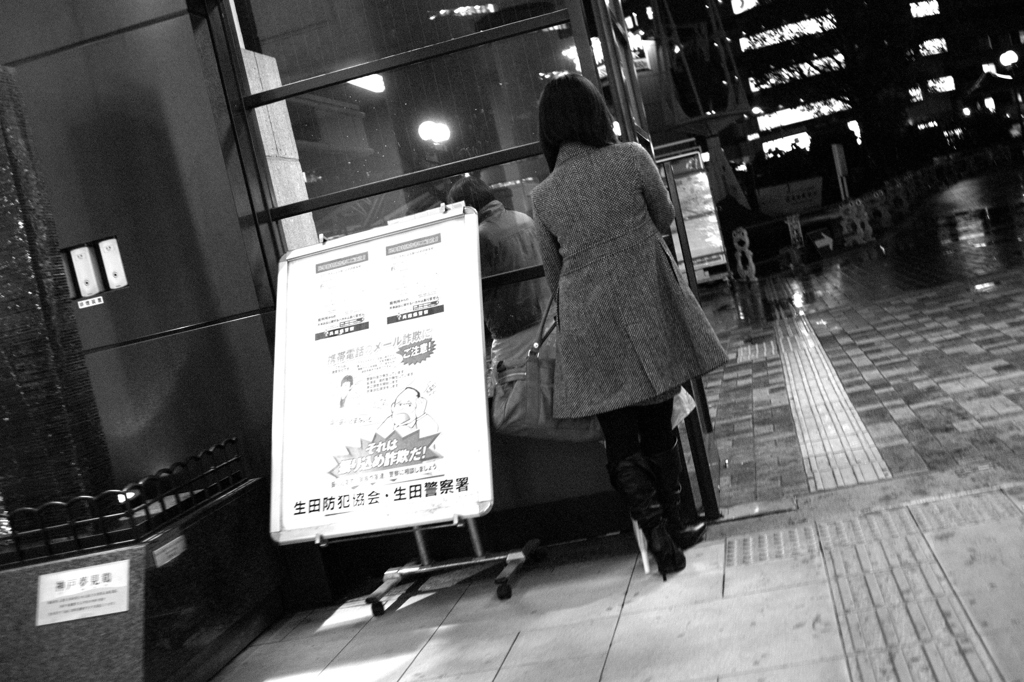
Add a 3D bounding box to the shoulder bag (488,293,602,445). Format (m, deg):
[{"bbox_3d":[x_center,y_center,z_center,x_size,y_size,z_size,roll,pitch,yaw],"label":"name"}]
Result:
[{"bbox_3d":[0.106,0.108,3.880,0.393,0.493,0.160,-12,4,12],"label":"shoulder bag"}]

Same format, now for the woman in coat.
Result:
[{"bbox_3d":[0.371,-0.064,3.756,0.580,1.610,0.440,-12,4,12],"label":"woman in coat"}]

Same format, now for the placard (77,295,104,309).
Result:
[{"bbox_3d":[-1.571,-0.142,4.352,0.103,0.025,0.010,-12,4,12],"label":"placard"}]

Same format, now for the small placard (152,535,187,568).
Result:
[{"bbox_3d":[-1.058,0.651,3.614,0.010,0.047,0.186,-12,4,12],"label":"small placard"}]

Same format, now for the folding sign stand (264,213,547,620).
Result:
[{"bbox_3d":[-0.379,0.255,3.951,0.783,1.300,0.704,-12,4,19],"label":"folding sign stand"}]

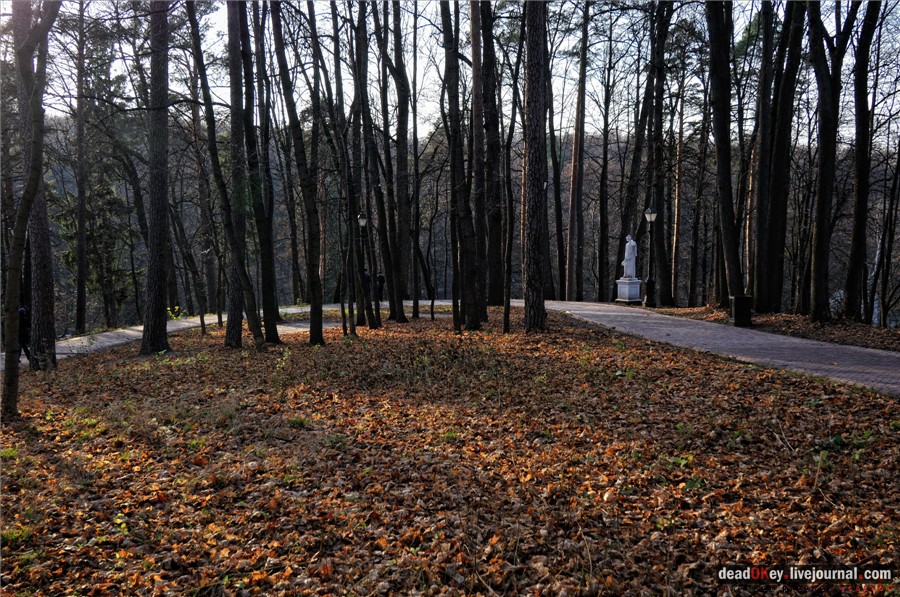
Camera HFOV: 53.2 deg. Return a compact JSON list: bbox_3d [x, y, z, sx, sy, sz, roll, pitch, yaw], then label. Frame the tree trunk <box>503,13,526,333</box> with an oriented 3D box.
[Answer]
[{"bbox_3d":[1.579,-3.088,21.856,0.580,7.846,0.400,0,2,0],"label":"tree trunk"}]

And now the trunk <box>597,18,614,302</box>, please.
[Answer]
[{"bbox_3d":[6.923,-6.116,39.769,0.750,12.596,0.600,0,2,0],"label":"trunk"}]

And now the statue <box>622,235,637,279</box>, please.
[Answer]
[{"bbox_3d":[7.392,-1.727,36.967,0.500,1.808,0.540,-1,3,-34],"label":"statue"}]

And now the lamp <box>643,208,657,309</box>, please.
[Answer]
[{"bbox_3d":[7.810,-1.590,34.928,0.460,3.922,0.460,0,2,0],"label":"lamp"}]

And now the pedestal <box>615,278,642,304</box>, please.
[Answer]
[{"bbox_3d":[7.363,-0.288,36.980,0.820,1.071,0.820,-1,3,-34],"label":"pedestal"}]

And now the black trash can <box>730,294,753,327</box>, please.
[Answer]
[{"bbox_3d":[7.920,0.340,24.400,0.500,0.860,0.500,0,2,-1],"label":"black trash can"}]

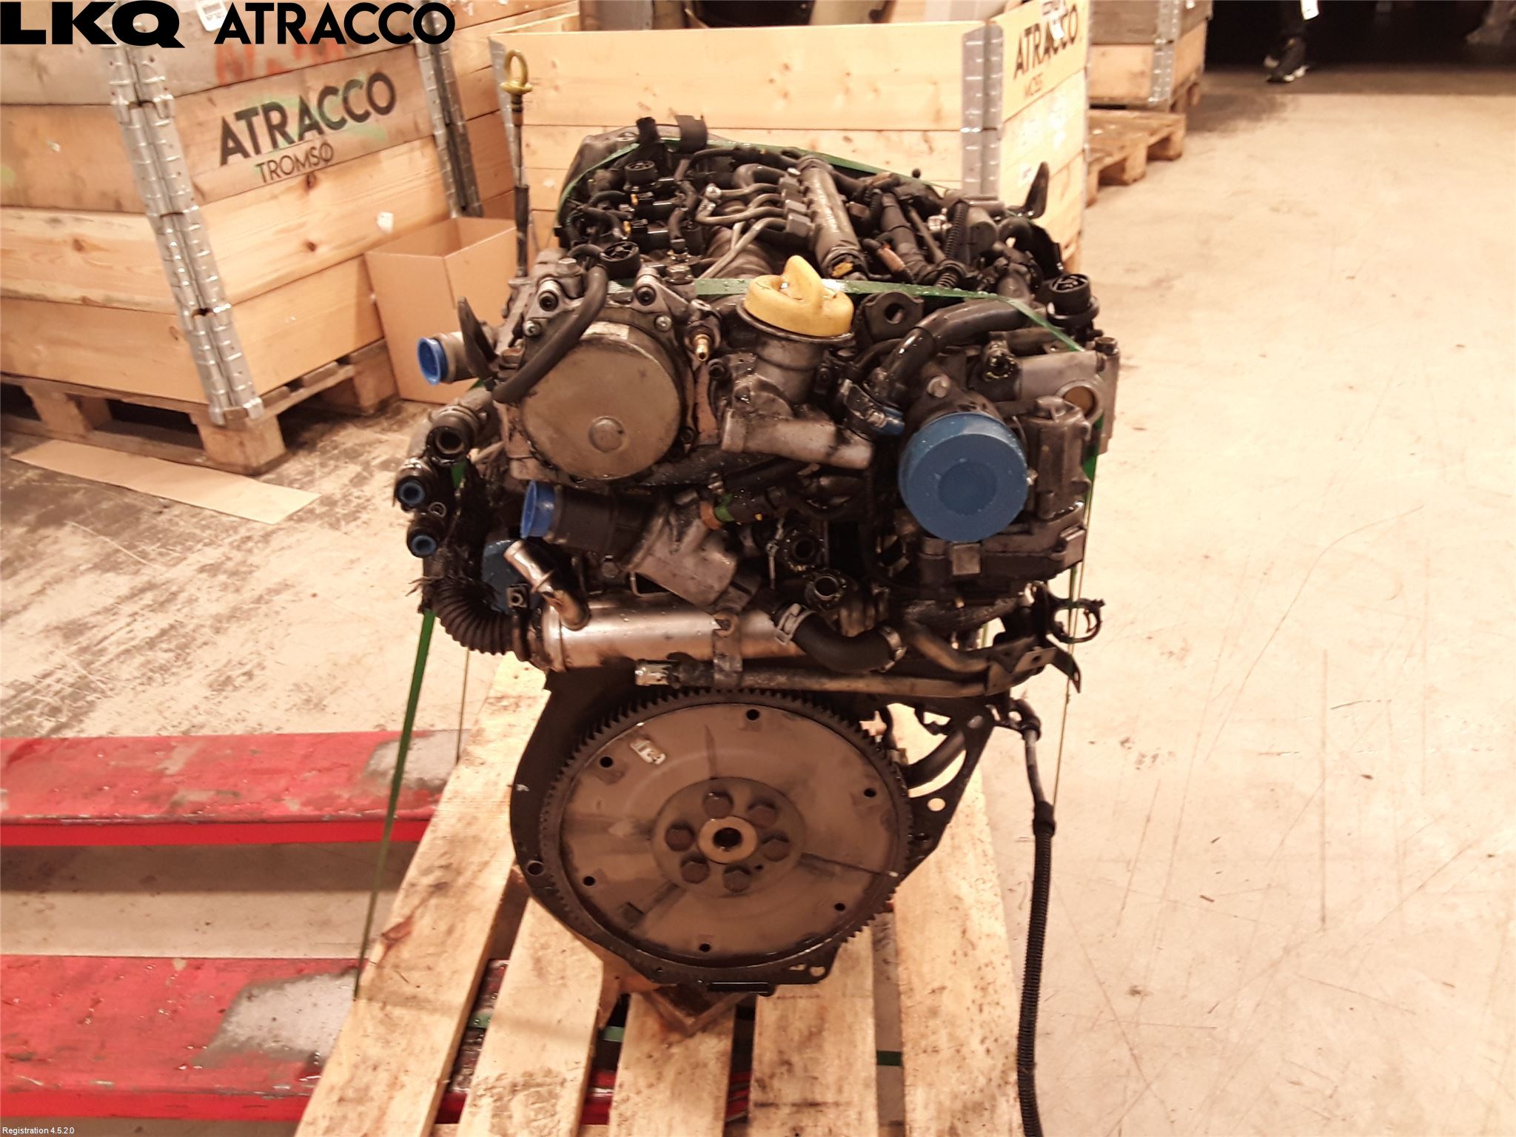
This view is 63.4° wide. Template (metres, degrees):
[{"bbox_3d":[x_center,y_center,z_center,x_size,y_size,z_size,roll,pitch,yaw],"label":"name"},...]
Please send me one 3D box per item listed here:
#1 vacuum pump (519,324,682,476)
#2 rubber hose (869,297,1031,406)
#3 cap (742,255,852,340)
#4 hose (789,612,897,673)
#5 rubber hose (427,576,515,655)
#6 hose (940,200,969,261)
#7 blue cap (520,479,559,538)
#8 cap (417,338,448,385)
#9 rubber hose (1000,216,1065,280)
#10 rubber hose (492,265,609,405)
[{"bbox_3d":[-0.100,-0.109,0.800,0.100,0.100,0.054,-5,29,0],"label":"vacuum pump"},{"bbox_3d":[0.124,-0.140,0.792,0.100,0.058,0.052,-5,29,0],"label":"rubber hose"},{"bbox_3d":[0.024,-0.167,0.749,0.066,0.035,0.066,11,28,-6],"label":"cap"},{"bbox_3d":[0.059,0.050,0.848,0.076,0.040,0.036,-5,29,0],"label":"hose"},{"bbox_3d":[-0.204,0.034,0.873,0.056,0.050,0.042,-5,29,0],"label":"rubber hose"},{"bbox_3d":[0.148,-0.255,0.924,0.012,0.054,0.015,18,-1,-12],"label":"hose"},{"bbox_3d":[-0.147,-0.039,0.823,0.022,0.038,0.038,8,24,-21],"label":"blue cap"},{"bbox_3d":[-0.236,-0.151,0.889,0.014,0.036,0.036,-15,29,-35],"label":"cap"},{"bbox_3d":[0.210,-0.245,0.938,0.048,0.048,0.042,-5,29,0],"label":"rubber hose"},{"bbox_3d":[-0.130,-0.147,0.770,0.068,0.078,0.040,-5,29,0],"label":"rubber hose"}]

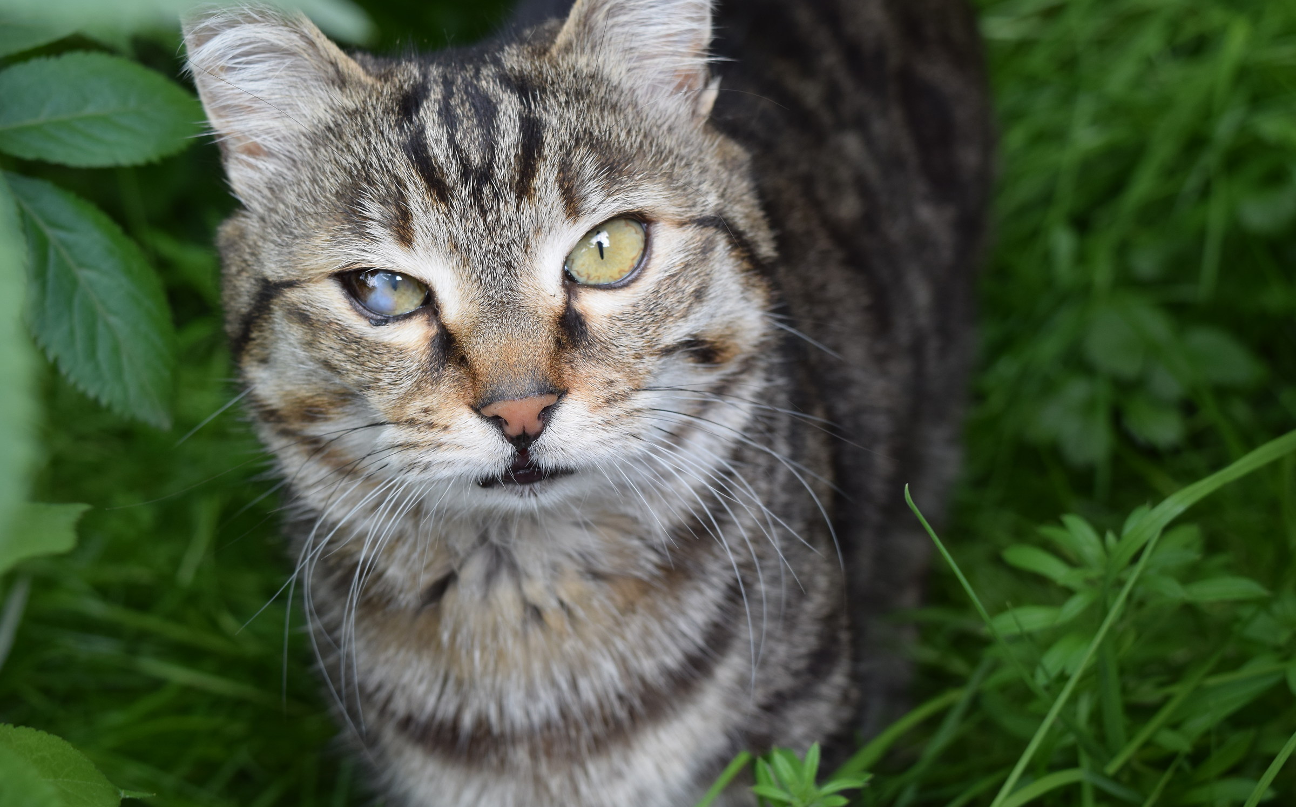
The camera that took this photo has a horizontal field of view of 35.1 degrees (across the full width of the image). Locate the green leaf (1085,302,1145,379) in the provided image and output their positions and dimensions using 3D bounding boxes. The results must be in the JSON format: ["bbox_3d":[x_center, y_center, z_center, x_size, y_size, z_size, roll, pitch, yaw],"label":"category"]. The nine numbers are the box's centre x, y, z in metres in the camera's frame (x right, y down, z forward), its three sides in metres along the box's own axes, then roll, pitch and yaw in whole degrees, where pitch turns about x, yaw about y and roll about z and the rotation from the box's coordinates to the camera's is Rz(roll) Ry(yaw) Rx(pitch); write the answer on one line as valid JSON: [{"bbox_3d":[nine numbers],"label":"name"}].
[{"bbox_3d":[0.153,-0.021,0.670,0.022,0.006,0.028,-20,54,-15],"label":"green leaf"}]

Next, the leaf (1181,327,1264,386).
[{"bbox_3d":[0.187,-0.015,0.670,0.028,0.006,0.022,23,55,17],"label":"leaf"}]

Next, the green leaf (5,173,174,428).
[{"bbox_3d":[-0.134,-0.025,0.490,0.034,0.074,0.012,-34,9,-11],"label":"green leaf"}]

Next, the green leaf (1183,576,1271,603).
[{"bbox_3d":[0.145,0.047,0.515,0.022,0.004,0.006,3,51,-1],"label":"green leaf"}]

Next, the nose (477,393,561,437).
[{"bbox_3d":[-0.026,0.002,0.411,0.017,0.009,0.010,-11,9,0],"label":"nose"}]

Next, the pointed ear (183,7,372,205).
[{"bbox_3d":[-0.084,-0.067,0.456,0.040,0.024,0.045,-30,78,21],"label":"pointed ear"}]

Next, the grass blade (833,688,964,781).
[{"bbox_3d":[0.062,0.082,0.510,0.043,0.008,0.007,-40,49,-12],"label":"grass blade"}]

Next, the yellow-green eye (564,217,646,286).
[{"bbox_3d":[-0.009,-0.032,0.434,0.018,0.015,0.011,-11,6,-6],"label":"yellow-green eye"}]

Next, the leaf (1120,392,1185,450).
[{"bbox_3d":[0.164,0.006,0.665,0.022,0.006,0.024,-15,53,-11],"label":"leaf"}]

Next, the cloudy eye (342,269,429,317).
[{"bbox_3d":[-0.055,-0.023,0.434,0.018,0.011,0.010,-10,6,9],"label":"cloudy eye"}]

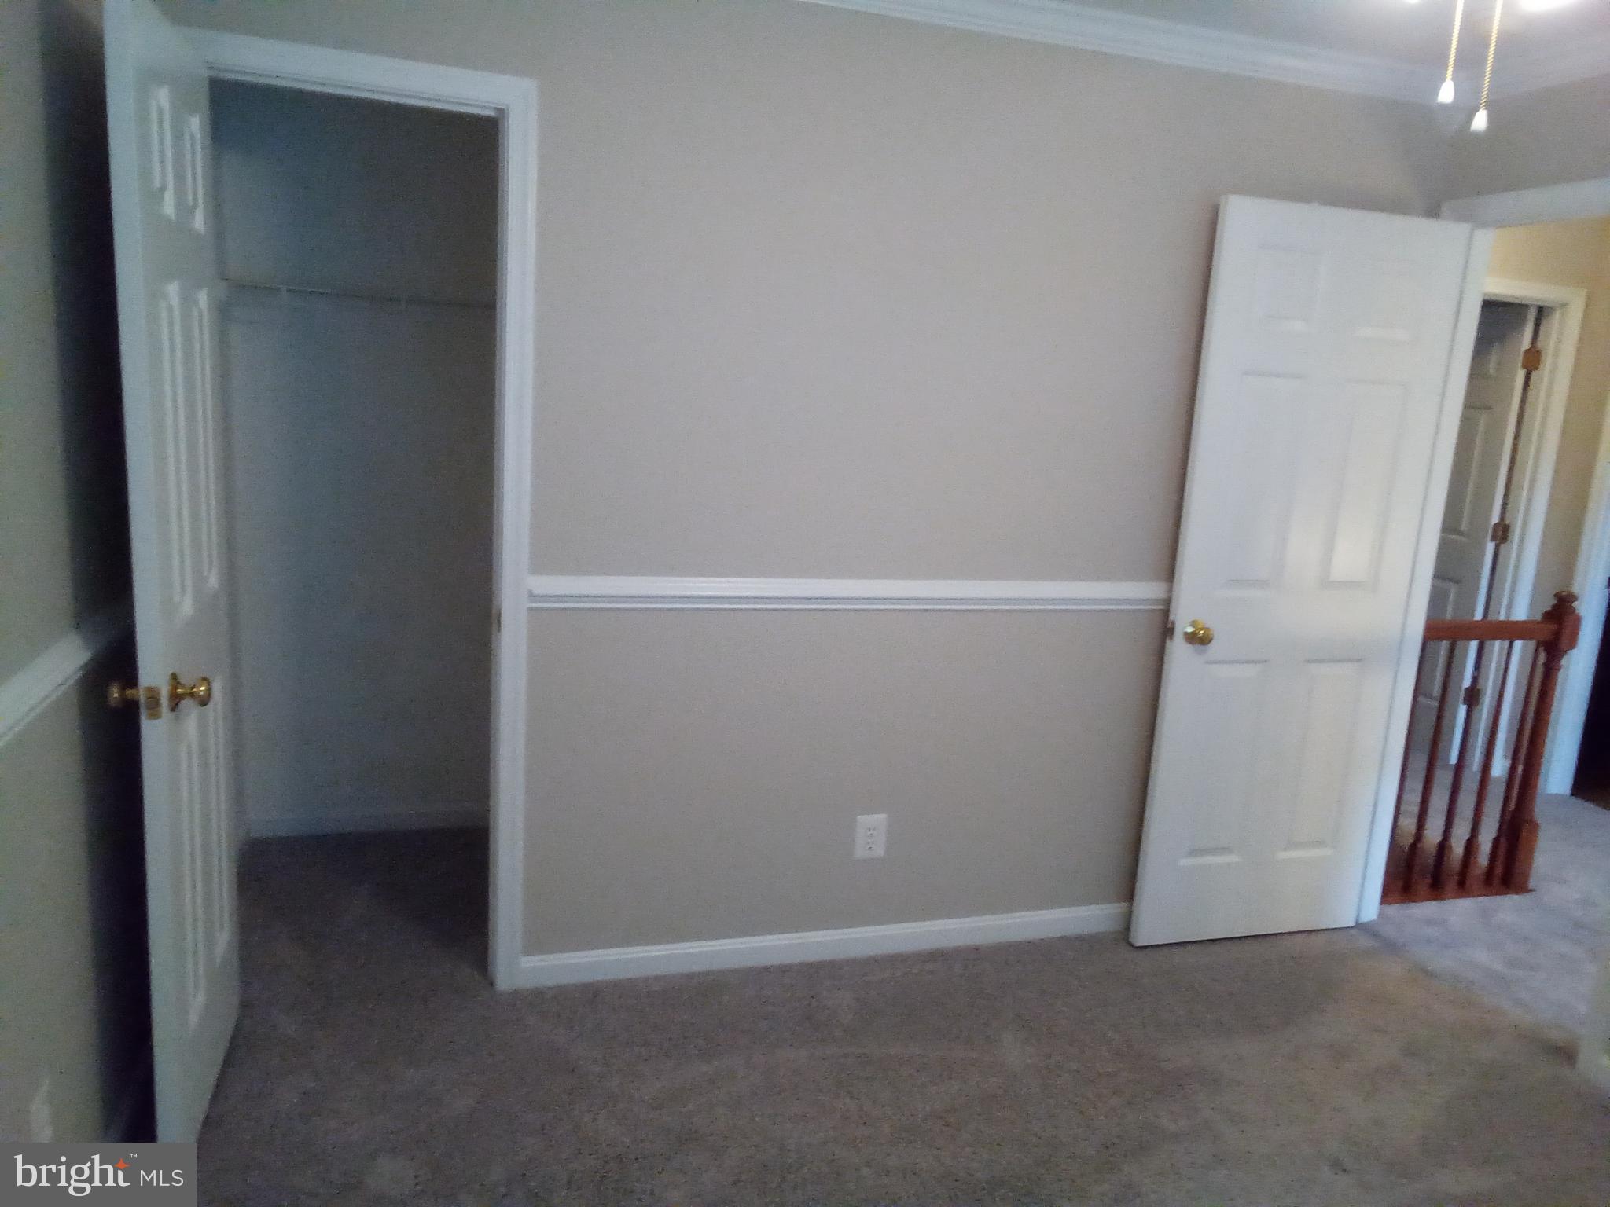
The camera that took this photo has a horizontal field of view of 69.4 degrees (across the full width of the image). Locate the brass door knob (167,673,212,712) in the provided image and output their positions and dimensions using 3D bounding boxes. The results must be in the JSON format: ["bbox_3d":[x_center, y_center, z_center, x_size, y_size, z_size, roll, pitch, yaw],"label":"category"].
[{"bbox_3d":[-1.069,0.154,2.024,0.063,0.062,0.062,0,11,-17],"label":"brass door knob"}]

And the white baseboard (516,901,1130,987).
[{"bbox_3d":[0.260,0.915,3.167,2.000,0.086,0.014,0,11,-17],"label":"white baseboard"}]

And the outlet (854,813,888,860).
[{"bbox_3d":[0.175,0.620,3.081,0.083,0.119,0.008,0,11,-17],"label":"outlet"}]

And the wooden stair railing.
[{"bbox_3d":[2.123,0.456,3.726,0.690,1.010,0.110,0,11,-17],"label":"wooden stair railing"}]

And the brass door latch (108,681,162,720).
[{"bbox_3d":[-1.140,0.159,1.978,0.090,0.060,0.085,0,11,-17],"label":"brass door latch"}]

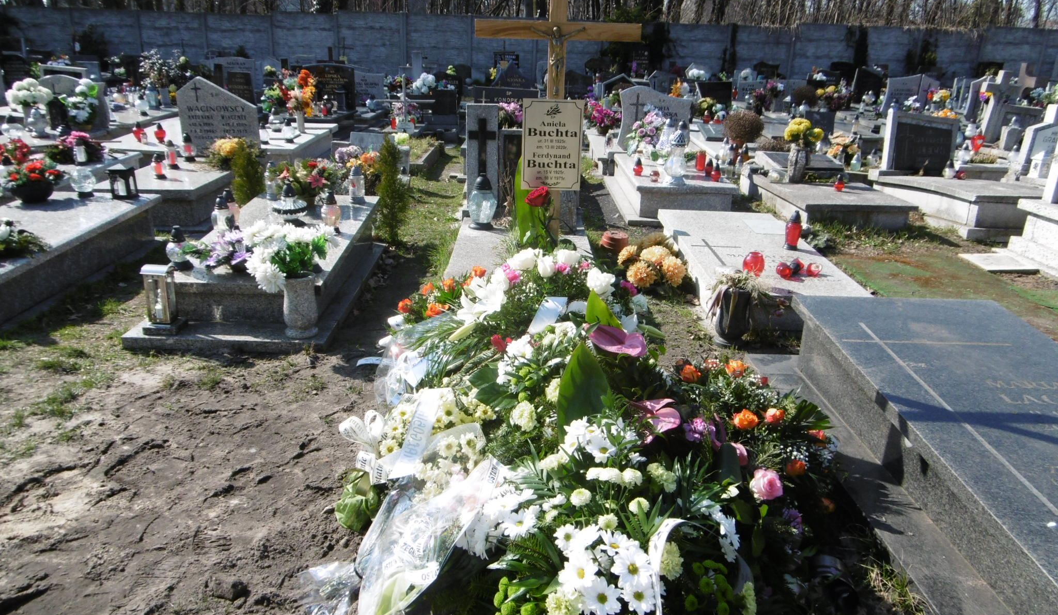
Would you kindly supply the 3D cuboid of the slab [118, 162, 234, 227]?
[{"bbox_3d":[-3.034,-1.044,6.474,0.880,0.350,1.700,0,20,-4],"label":"slab"}]

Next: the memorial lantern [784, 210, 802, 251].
[{"bbox_3d":[1.692,-0.497,4.670,0.106,0.255,0.106,1,20,-2],"label":"memorial lantern"}]

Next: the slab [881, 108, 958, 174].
[{"bbox_3d":[4.036,-1.716,7.548,0.680,0.600,0.140,-1,20,-6],"label":"slab"}]

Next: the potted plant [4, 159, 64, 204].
[{"bbox_3d":[-3.349,-0.862,4.949,0.380,0.280,0.360,1,20,0],"label":"potted plant"}]

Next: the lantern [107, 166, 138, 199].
[{"bbox_3d":[-2.798,-0.871,5.089,0.140,0.230,0.140,1,20,-2],"label":"lantern"}]

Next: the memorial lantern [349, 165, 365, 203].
[{"bbox_3d":[-1.149,-0.825,4.888,0.105,0.240,0.105,1,20,0],"label":"memorial lantern"}]

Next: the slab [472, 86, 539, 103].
[{"bbox_3d":[-0.300,-2.678,9.931,0.850,0.570,0.130,1,20,0],"label":"slab"}]

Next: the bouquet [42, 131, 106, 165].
[{"bbox_3d":[-4.024,-1.436,6.534,0.500,0.240,0.370,1,20,0],"label":"bouquet"}]

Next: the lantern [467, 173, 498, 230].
[{"bbox_3d":[-0.329,-0.753,5.171,0.200,0.385,0.200,1,20,-2],"label":"lantern"}]

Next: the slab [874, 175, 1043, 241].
[{"bbox_3d":[4.138,-1.011,6.907,0.980,0.370,1.620,-1,20,-6],"label":"slab"}]

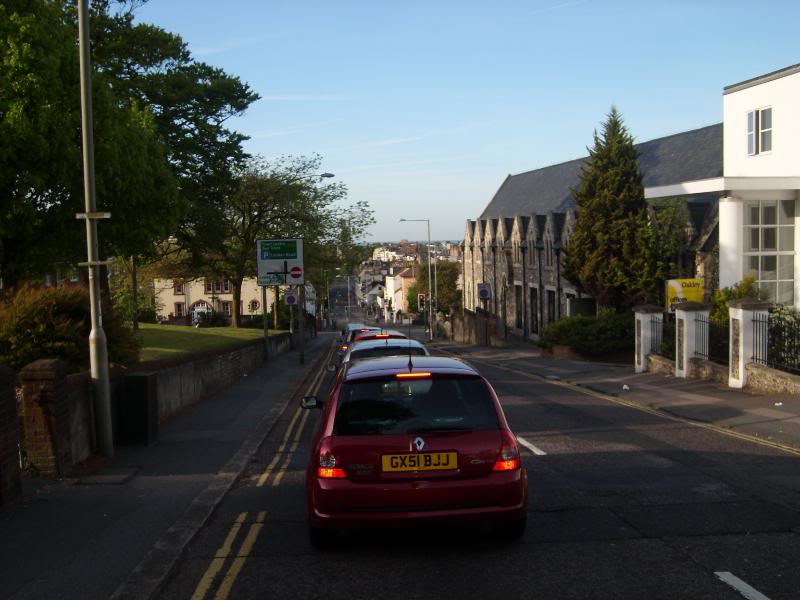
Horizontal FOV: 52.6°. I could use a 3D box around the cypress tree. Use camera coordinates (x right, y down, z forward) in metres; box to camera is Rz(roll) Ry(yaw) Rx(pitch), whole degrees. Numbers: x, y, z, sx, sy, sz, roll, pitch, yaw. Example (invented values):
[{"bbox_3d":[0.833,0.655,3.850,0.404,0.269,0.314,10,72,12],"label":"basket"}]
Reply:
[{"bbox_3d":[8.169,-3.106,32.000,3.400,9.100,3.400,-1,4,0],"label":"cypress tree"}]

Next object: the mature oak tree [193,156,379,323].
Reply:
[{"bbox_3d":[-7.091,-3.471,48.000,11.200,10.300,10.300,-1,4,0],"label":"mature oak tree"}]

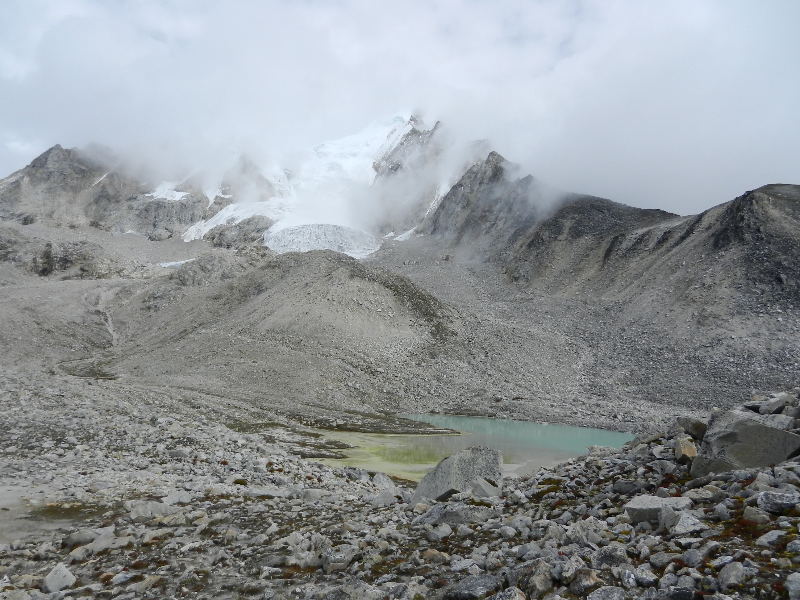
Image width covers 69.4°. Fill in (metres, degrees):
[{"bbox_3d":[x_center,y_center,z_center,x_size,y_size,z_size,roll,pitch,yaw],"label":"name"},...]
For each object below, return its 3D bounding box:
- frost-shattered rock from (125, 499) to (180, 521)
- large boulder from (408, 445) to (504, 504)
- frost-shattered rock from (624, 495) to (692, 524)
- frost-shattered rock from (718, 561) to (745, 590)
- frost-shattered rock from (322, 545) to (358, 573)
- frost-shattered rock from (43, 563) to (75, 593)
[{"bbox_3d":[-4.607,3.953,10.800,0.980,0.330,0.600,0,-1,0],"label":"frost-shattered rock"},{"bbox_3d":[1.254,3.827,12.600,1.900,1.100,1.300,0,-1,0],"label":"large boulder"},{"bbox_3d":[3.922,3.198,8.800,1.030,0.340,0.600,0,-1,0],"label":"frost-shattered rock"},{"bbox_3d":[3.270,2.718,5.700,0.250,0.240,0.240,0,-1,0],"label":"frost-shattered rock"},{"bbox_3d":[-0.690,2.997,6.700,0.410,0.250,0.320,0,-1,0],"label":"frost-shattered rock"},{"bbox_3d":[-3.605,2.930,6.100,0.320,0.260,0.250,0,-1,0],"label":"frost-shattered rock"}]

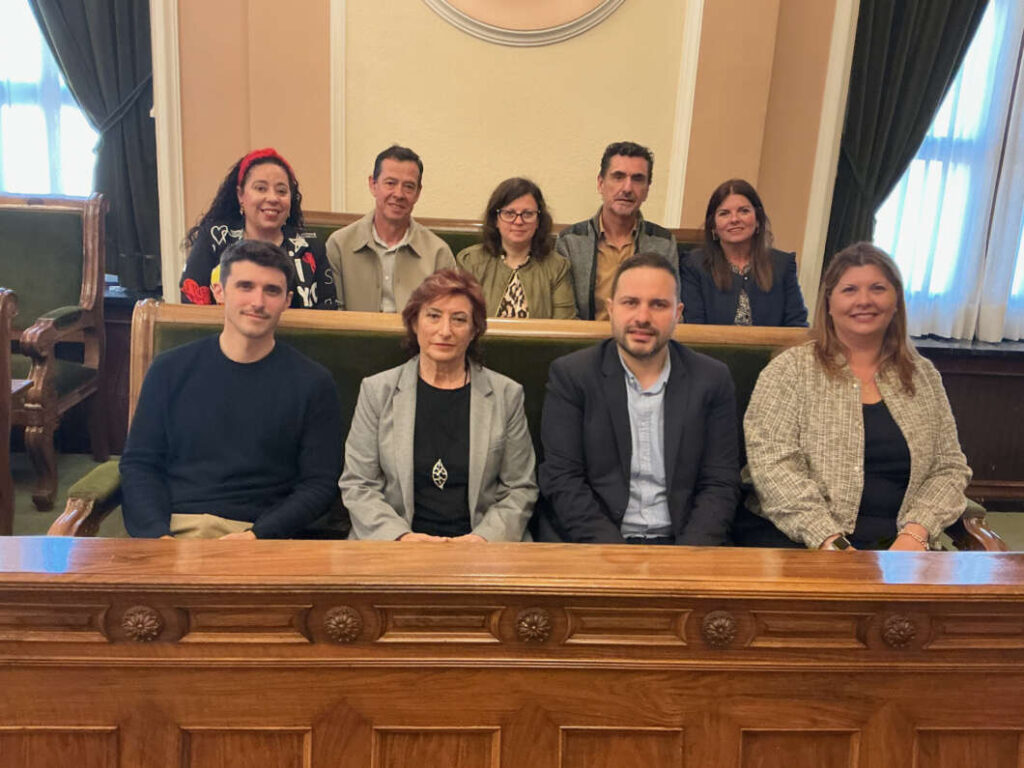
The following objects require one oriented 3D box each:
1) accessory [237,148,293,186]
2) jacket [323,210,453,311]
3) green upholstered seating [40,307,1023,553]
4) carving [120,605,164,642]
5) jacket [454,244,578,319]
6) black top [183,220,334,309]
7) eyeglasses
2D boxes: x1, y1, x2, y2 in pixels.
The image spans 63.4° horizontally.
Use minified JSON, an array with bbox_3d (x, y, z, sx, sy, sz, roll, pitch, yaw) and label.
[{"bbox_3d":[-0.776,-0.682,2.617,0.175,0.130,0.100,-1,14,-28],"label":"accessory"},{"bbox_3d":[-0.409,-0.299,2.832,0.441,0.570,0.340,1,14,-6],"label":"jacket"},{"bbox_3d":[0.062,0.377,2.145,2.160,1.045,0.640,2,14,-4],"label":"green upholstered seating"},{"bbox_3d":[-0.602,0.390,1.348,0.062,0.060,0.023,2,14,-4],"label":"carving"},{"bbox_3d":[0.011,-0.237,2.866,0.423,0.500,0.320,2,14,-2],"label":"jacket"},{"bbox_3d":[-0.822,-0.253,2.711,0.487,0.530,0.350,-2,15,-18],"label":"black top"},{"bbox_3d":[0.017,-0.572,2.813,0.142,0.045,0.140,3,14,-2],"label":"eyeglasses"}]

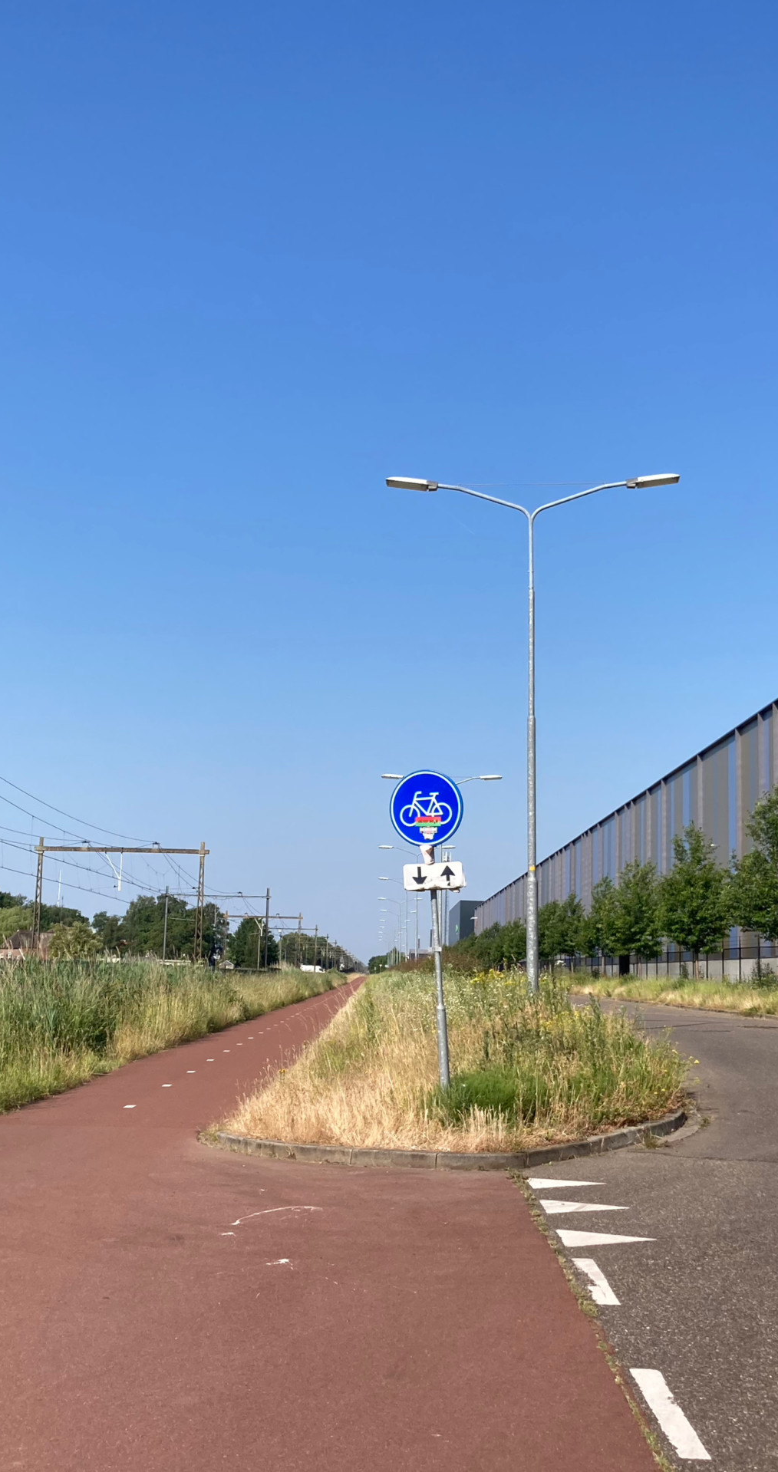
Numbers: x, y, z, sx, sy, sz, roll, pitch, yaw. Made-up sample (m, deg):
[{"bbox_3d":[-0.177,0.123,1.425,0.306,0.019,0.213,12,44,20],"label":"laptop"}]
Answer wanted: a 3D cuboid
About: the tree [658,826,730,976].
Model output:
[{"bbox_3d":[12.665,7.213,65.053,3.150,7.230,3.150,2,-9,0],"label":"tree"}]

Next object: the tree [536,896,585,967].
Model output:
[{"bbox_3d":[11.994,14.313,109.896,3.300,6.430,3.300,2,-9,0],"label":"tree"}]

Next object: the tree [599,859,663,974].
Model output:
[{"bbox_3d":[12.112,9.600,79.355,3.460,6.710,3.460,2,-9,0],"label":"tree"}]

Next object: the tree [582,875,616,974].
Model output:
[{"bbox_3d":[12.458,11.421,92.125,2.940,6.910,2.940,2,-9,0],"label":"tree"}]

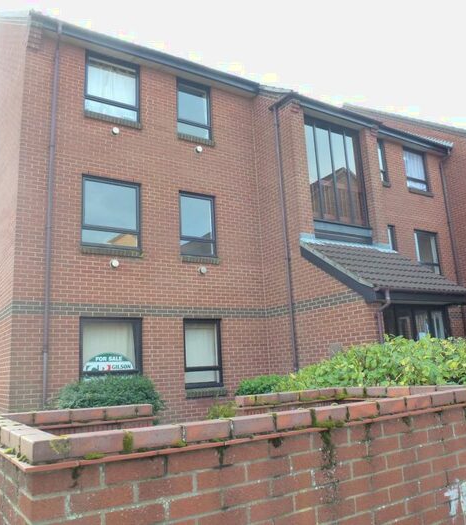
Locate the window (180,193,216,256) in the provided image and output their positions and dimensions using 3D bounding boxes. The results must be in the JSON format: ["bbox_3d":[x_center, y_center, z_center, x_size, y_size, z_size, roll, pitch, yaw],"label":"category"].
[{"bbox_3d":[-0.739,-0.783,10.220,0.890,1.350,0.100,5,-14,-33],"label":"window"}]

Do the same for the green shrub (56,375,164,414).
[{"bbox_3d":[-1.899,2.451,7.594,1.500,1.380,1.100,5,-14,-33],"label":"green shrub"}]

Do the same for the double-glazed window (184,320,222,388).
[{"bbox_3d":[-0.609,1.803,9.666,0.890,1.350,0.100,5,-14,-33],"label":"double-glazed window"}]

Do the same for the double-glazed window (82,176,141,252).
[{"bbox_3d":[-2.303,-0.920,9.216,1.165,1.350,0.100,5,-14,-33],"label":"double-glazed window"}]

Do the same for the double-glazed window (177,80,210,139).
[{"bbox_3d":[-0.868,-3.345,10.770,0.890,1.350,0.100,5,-14,-33],"label":"double-glazed window"}]

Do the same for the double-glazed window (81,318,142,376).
[{"bbox_3d":[-2.173,1.666,8.661,1.165,1.350,0.100,5,-14,-33],"label":"double-glazed window"}]

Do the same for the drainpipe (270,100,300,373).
[{"bbox_3d":[1.117,-0.083,10.090,0.100,7.080,0.080,5,-14,-33],"label":"drainpipe"}]

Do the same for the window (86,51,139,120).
[{"bbox_3d":[-2.431,-3.482,9.765,1.165,1.350,0.100,5,-14,-33],"label":"window"}]

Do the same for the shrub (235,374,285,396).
[{"bbox_3d":[0.631,2.641,8.713,0.950,1.230,0.900,5,-14,-33],"label":"shrub"}]

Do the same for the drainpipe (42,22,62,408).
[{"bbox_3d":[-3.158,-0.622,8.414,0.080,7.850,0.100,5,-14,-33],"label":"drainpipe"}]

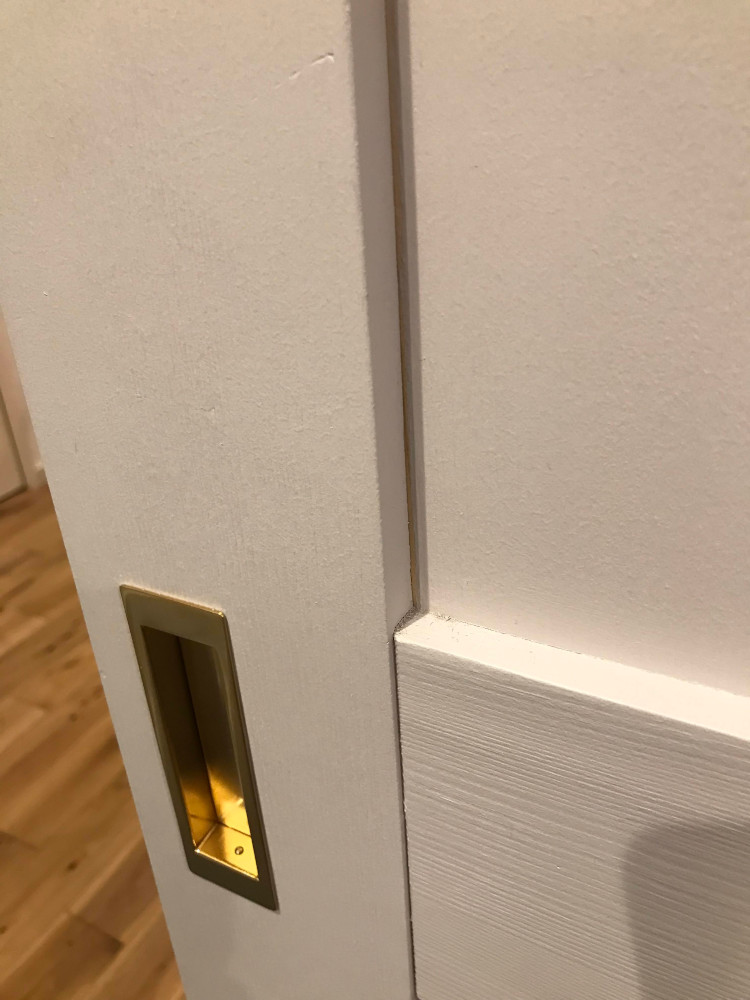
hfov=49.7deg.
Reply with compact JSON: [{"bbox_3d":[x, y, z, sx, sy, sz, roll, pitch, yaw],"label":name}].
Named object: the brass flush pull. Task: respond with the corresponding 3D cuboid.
[{"bbox_3d":[-0.050,0.079,0.258,0.041,0.121,0.013,11,30,28],"label":"brass flush pull"}]

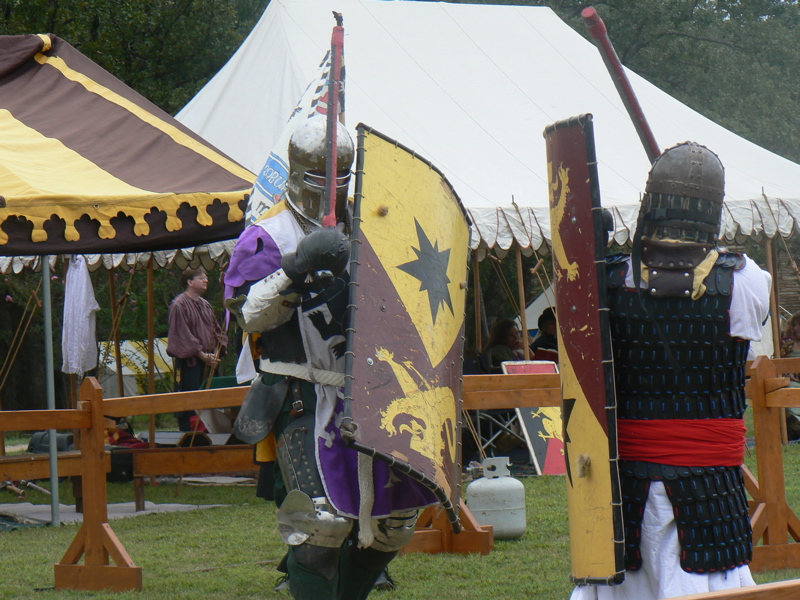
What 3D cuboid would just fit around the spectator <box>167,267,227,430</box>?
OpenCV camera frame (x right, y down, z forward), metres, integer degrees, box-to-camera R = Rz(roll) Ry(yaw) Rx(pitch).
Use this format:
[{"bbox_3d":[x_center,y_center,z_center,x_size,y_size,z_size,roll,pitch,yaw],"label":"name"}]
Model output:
[{"bbox_3d":[-1.746,0.582,29.300,0.580,1.760,0.420,-2,0,-45],"label":"spectator"}]

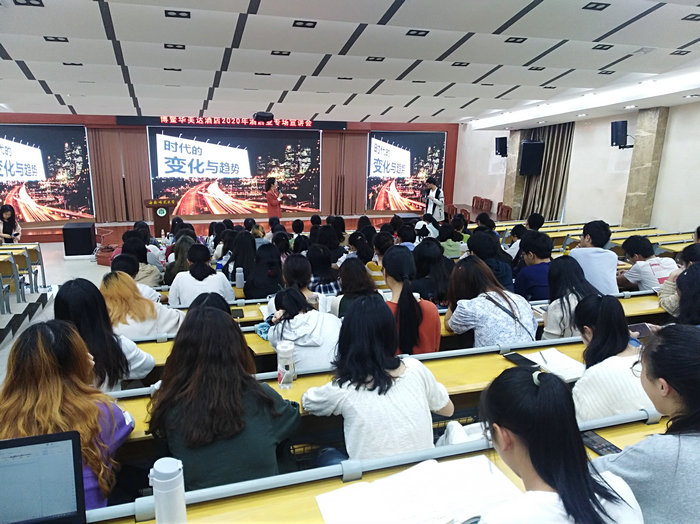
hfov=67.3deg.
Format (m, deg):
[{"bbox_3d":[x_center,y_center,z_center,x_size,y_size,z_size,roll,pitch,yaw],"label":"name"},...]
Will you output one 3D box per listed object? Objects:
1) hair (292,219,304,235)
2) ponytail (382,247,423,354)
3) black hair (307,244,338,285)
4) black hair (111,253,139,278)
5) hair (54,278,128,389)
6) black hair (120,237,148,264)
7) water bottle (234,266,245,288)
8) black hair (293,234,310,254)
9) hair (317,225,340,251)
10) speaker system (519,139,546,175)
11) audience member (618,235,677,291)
[{"bbox_3d":[-0.896,-0.614,9.096,0.190,0.250,0.210,-3,16,-17],"label":"hair"},{"bbox_3d":[0.259,0.184,2.645,0.200,0.570,0.240,-4,15,-19],"label":"ponytail"},{"bbox_3d":[-0.230,0.025,4.403,0.260,0.290,0.240,-3,16,-17],"label":"black hair"},{"bbox_3d":[-1.710,0.027,3.990,0.190,0.200,0.220,-3,16,-17],"label":"black hair"},{"bbox_3d":[-1.149,0.320,2.350,0.280,0.480,0.280,-3,16,-17],"label":"hair"},{"bbox_3d":[-1.882,-0.101,4.598,0.210,0.250,0.220,-3,15,-17],"label":"black hair"},{"bbox_3d":[-0.941,0.132,4.474,0.068,0.190,0.068,-3,15,-17],"label":"water bottle"},{"bbox_3d":[-0.466,-0.173,5.134,0.175,0.215,0.200,-3,15,-17],"label":"black hair"},{"bbox_3d":[-0.209,-0.229,5.240,0.240,0.260,0.230,-3,16,-17],"label":"hair"},{"bbox_3d":[4.627,-2.629,13.371,0.540,0.880,0.480,5,15,14],"label":"speaker system"},{"bbox_3d":[2.482,0.329,4.498,0.520,1.150,0.700,-6,17,-27],"label":"audience member"}]

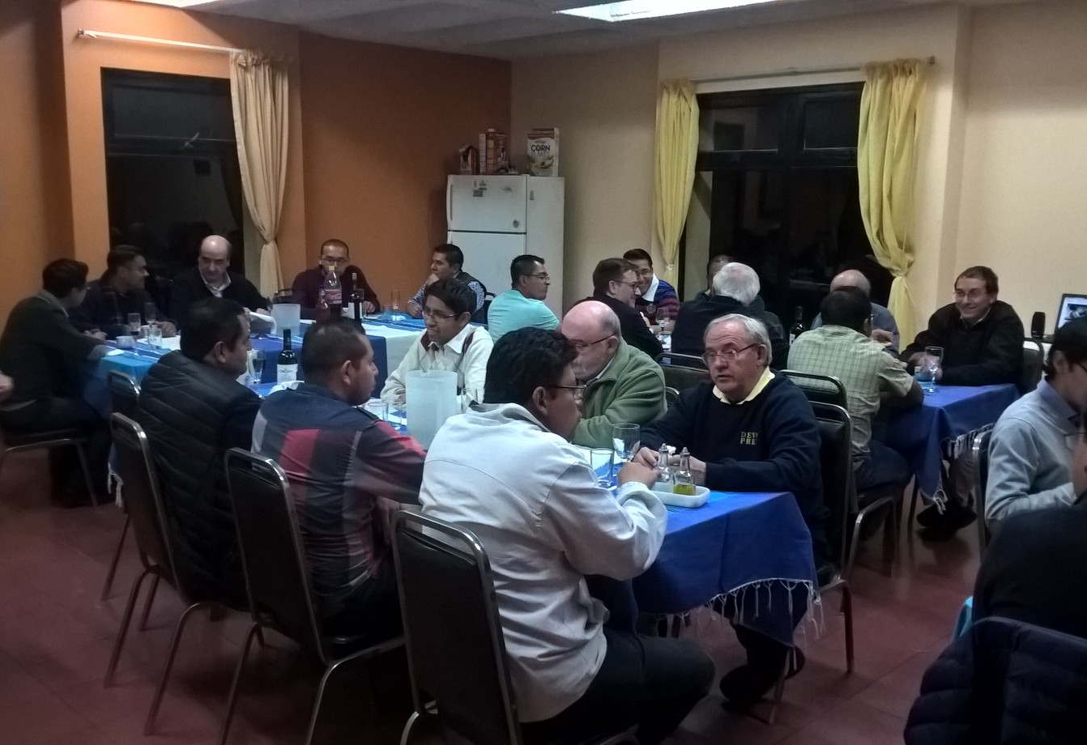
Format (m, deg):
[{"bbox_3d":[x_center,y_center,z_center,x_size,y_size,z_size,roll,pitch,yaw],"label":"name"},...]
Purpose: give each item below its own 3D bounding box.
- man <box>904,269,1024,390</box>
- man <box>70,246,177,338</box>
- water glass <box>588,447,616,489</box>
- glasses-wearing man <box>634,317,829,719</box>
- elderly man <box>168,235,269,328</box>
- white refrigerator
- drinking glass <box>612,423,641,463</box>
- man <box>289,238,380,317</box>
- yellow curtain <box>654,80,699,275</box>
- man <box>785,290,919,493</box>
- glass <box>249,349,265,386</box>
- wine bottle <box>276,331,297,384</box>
[{"bbox_3d":[1.903,0.154,4.967,0.570,1.260,0.750,8,12,38],"label":"man"},{"bbox_3d":[-2.382,-0.080,6.219,0.560,1.250,0.740,-8,12,-44],"label":"man"},{"bbox_3d":[0.166,0.266,3.042,0.070,0.098,0.070,1,9,0],"label":"water glass"},{"bbox_3d":[0.570,0.405,3.342,0.560,1.220,0.740,8,11,39],"label":"glasses-wearing man"},{"bbox_3d":[-1.847,-0.143,6.377,0.550,1.290,0.750,-6,11,-35],"label":"elderly man"},{"bbox_3d":[-0.282,-0.654,8.520,0.670,1.730,0.640,6,10,30],"label":"white refrigerator"},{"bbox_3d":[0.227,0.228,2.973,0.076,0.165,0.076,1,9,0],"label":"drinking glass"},{"bbox_3d":[-1.243,-0.202,6.911,0.540,1.250,0.750,-6,11,-35],"label":"man"},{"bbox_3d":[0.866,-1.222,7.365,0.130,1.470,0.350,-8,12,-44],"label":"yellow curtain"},{"bbox_3d":[1.318,0.245,4.491,0.760,1.220,0.530,-8,13,-44],"label":"man"},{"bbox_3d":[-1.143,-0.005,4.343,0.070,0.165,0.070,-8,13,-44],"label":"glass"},{"bbox_3d":[-0.961,-0.006,4.063,0.075,0.305,0.075,-8,12,-44],"label":"wine bottle"}]

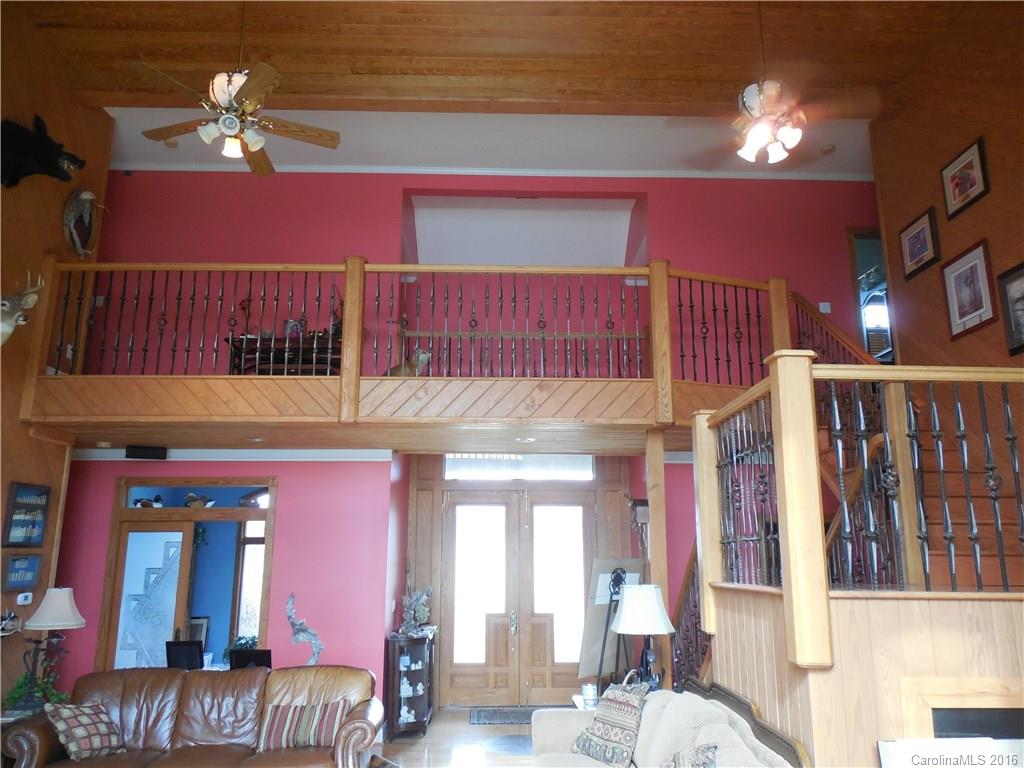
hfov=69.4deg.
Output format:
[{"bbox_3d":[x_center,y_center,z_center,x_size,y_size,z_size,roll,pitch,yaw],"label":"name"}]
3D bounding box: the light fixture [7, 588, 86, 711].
[{"bbox_3d":[-3.179,1.804,5.033,0.440,0.820,0.440,1,-12,-1],"label":"light fixture"}]

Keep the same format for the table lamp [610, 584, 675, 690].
[{"bbox_3d":[0.979,1.872,5.339,0.460,0.820,0.460,1,-12,-1],"label":"table lamp"}]

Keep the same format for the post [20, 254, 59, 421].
[{"bbox_3d":[-3.993,-0.390,6.299,0.155,1.450,0.155,1,-12,-1],"label":"post"}]

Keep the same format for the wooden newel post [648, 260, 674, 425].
[{"bbox_3d":[1.288,-0.351,6.362,0.155,1.450,0.155,1,-12,-1],"label":"wooden newel post"}]

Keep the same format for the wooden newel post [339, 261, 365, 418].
[{"bbox_3d":[-1.367,-0.383,6.328,0.155,1.450,0.155,1,-12,-1],"label":"wooden newel post"}]

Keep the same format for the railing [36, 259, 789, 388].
[{"bbox_3d":[-0.777,-0.521,6.449,6.400,1.020,0.320,1,-12,-1],"label":"railing"}]

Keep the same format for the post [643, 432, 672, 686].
[{"bbox_3d":[1.211,1.751,6.086,0.145,2.750,0.145,1,-12,-1],"label":"post"}]

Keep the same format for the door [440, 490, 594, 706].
[{"bbox_3d":[0.079,2.471,8.654,1.830,2.430,0.060,1,-12,-1],"label":"door"}]

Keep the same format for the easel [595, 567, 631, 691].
[{"bbox_3d":[0.938,2.421,6.447,0.560,1.600,0.500,1,-12,-1],"label":"easel"}]

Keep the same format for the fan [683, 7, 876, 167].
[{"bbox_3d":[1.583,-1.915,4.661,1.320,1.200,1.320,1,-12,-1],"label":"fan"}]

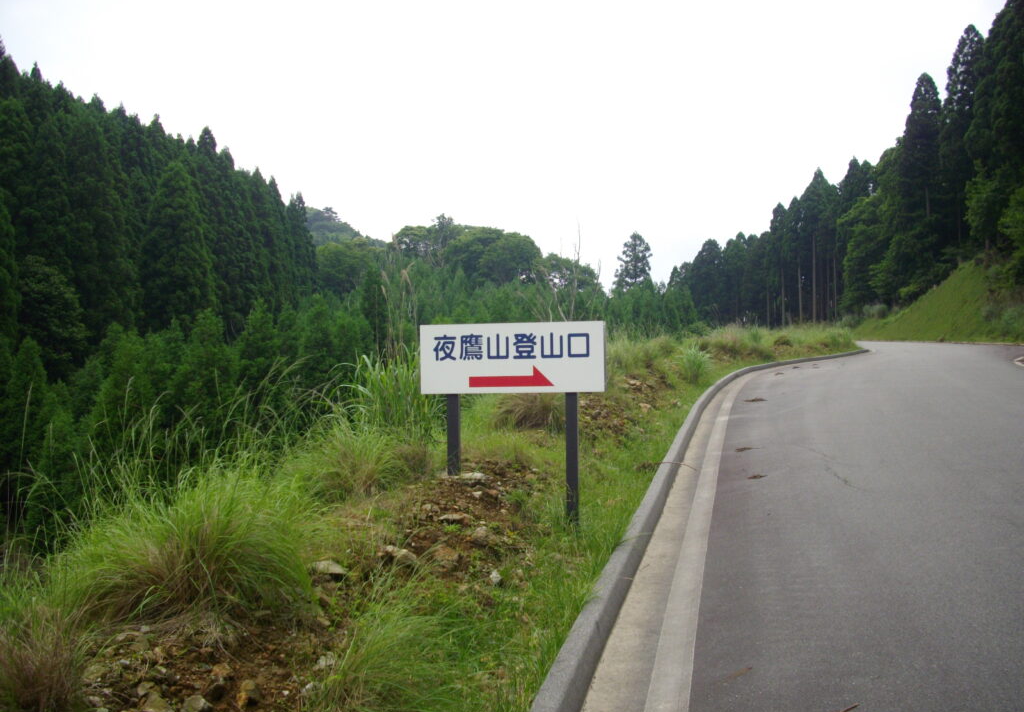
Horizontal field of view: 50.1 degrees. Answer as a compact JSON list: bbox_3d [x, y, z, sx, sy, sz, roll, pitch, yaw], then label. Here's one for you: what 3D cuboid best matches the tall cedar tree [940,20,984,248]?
[{"bbox_3d":[29.700,-14.110,72.000,3.160,15.390,3.160,-1,0,0],"label":"tall cedar tree"}]

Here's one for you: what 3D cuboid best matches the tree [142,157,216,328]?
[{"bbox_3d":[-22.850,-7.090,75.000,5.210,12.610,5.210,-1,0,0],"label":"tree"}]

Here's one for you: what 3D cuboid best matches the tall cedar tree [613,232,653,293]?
[{"bbox_3d":[14.310,-9.210,130.000,4.870,10.930,4.870,-1,0,0],"label":"tall cedar tree"}]

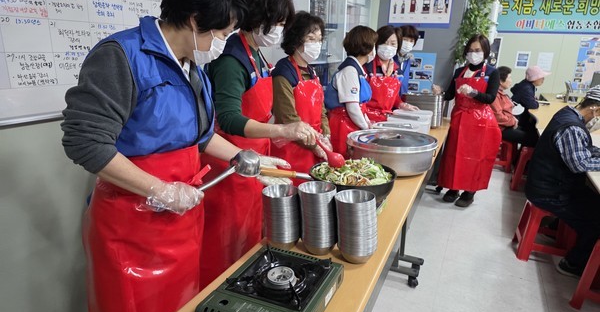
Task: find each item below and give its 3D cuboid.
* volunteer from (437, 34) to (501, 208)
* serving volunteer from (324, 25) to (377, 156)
[{"bbox_3d":[1.589,-0.323,3.749,0.450,1.570,0.600,-13,22,-43],"label":"volunteer"},{"bbox_3d":[0.352,-0.128,2.897,0.400,1.570,0.480,3,16,3],"label":"serving volunteer"}]

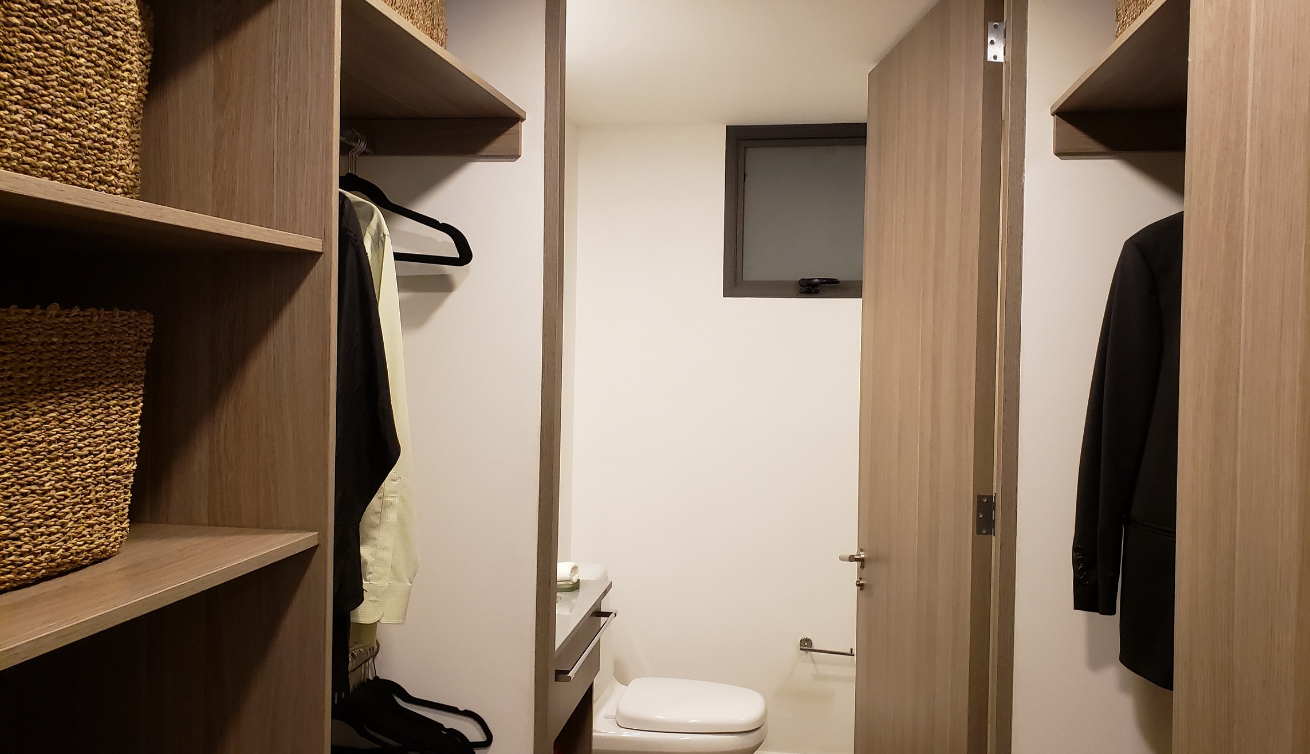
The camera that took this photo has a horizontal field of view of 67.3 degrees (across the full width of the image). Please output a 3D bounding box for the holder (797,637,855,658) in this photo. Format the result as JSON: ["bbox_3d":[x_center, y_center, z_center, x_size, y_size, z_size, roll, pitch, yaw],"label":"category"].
[{"bbox_3d":[0.596,0.943,3.408,0.186,0.052,0.084,1,2,9],"label":"holder"}]

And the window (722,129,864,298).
[{"bbox_3d":[0.539,-0.576,3.446,0.583,0.601,0.085,1,2,9],"label":"window"}]

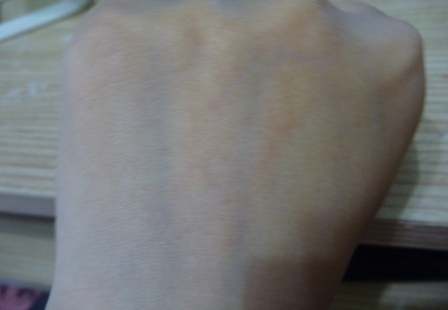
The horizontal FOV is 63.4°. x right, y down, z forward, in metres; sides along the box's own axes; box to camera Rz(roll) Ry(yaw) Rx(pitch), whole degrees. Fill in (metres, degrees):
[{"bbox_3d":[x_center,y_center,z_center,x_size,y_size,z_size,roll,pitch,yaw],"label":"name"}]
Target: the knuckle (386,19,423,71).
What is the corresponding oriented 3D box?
[{"bbox_3d":[0.046,-0.028,0.093,0.009,0.009,0.011,2,49,-2],"label":"knuckle"}]

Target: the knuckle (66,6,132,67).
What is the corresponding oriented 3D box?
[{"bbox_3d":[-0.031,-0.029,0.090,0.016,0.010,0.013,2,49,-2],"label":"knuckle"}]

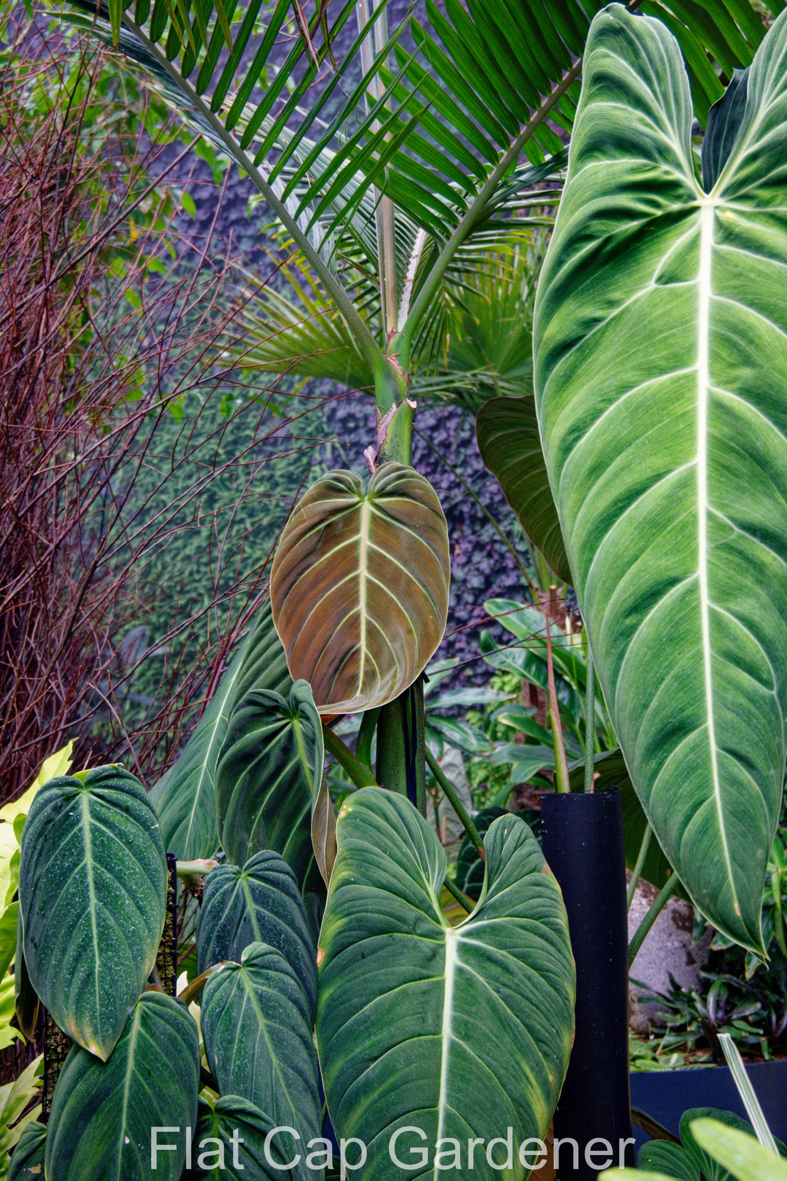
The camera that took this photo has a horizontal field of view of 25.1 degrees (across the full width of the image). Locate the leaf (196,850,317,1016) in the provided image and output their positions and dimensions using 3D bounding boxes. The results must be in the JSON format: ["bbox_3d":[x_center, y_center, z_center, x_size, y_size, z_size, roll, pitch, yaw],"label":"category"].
[{"bbox_3d":[-0.110,0.311,1.470,0.105,0.190,0.045,-12,-13,0],"label":"leaf"}]

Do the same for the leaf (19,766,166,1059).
[{"bbox_3d":[-0.240,0.258,1.420,0.115,0.235,0.045,-3,-14,-3],"label":"leaf"}]

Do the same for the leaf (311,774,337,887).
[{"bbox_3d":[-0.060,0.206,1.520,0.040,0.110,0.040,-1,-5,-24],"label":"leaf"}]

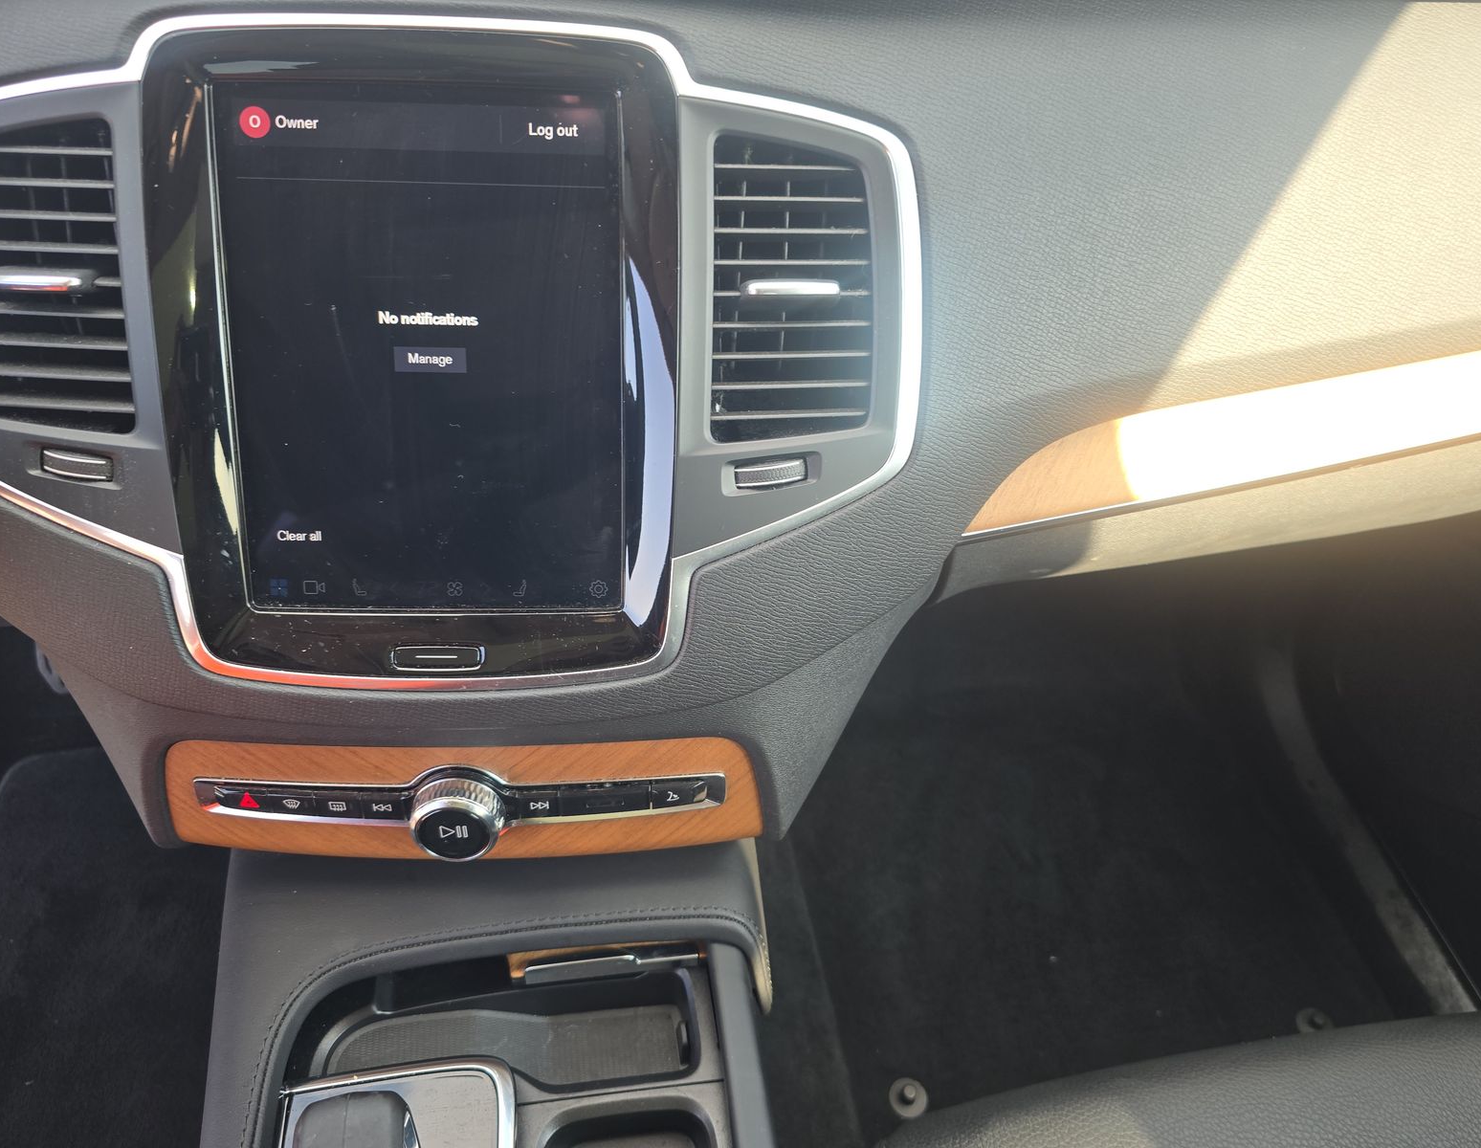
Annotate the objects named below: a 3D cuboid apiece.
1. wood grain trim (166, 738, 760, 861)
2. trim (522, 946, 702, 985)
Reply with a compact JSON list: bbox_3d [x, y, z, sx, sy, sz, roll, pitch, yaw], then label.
[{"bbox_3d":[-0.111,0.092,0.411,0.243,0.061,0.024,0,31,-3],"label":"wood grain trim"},{"bbox_3d":[-0.057,0.176,0.455,0.079,0.010,0.008,-4,48,-9],"label":"trim"}]

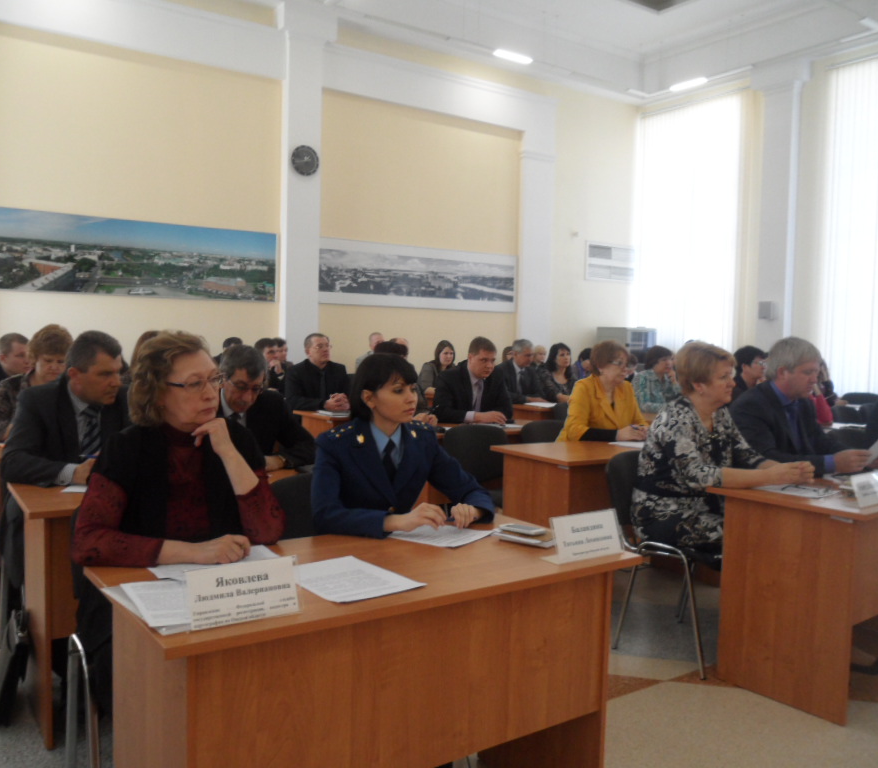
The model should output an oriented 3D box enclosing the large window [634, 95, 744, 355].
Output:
[{"bbox_3d":[3.598,-2.124,11.891,0.150,4.020,1.750,-1,4,-35],"label":"large window"}]

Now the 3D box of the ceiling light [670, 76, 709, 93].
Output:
[{"bbox_3d":[3.436,-4.125,11.000,0.110,0.070,0.620,-1,4,-35],"label":"ceiling light"}]

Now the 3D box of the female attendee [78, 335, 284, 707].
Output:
[{"bbox_3d":[-0.644,0.518,2.027,0.530,1.300,0.700,-1,4,-35],"label":"female attendee"}]

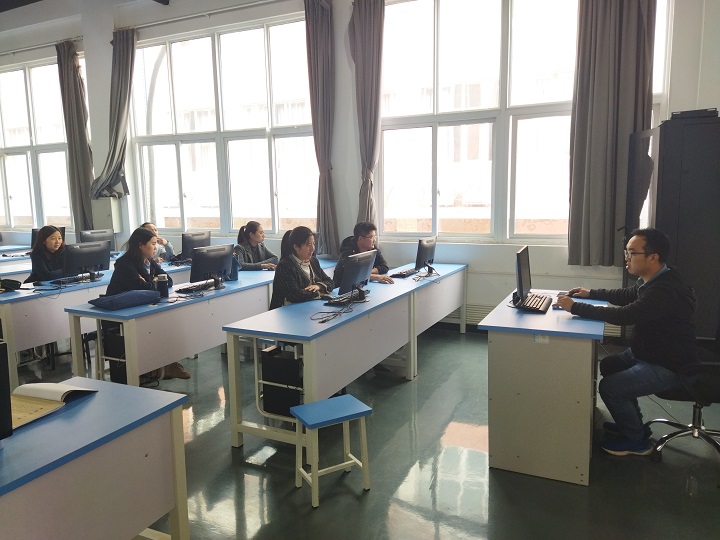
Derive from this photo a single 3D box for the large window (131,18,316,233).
[{"bbox_3d":[-1.854,-1.817,7.424,3.050,2.630,0.150,3,9,25],"label":"large window"}]

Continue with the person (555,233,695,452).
[{"bbox_3d":[1.545,0.374,3.292,0.740,1.260,0.580,2,9,26],"label":"person"}]

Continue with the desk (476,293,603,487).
[{"bbox_3d":[1.157,0.611,3.397,0.620,0.784,1.170,2,9,26],"label":"desk"}]

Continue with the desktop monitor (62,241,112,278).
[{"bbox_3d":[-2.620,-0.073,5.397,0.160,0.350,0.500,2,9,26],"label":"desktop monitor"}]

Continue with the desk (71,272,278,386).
[{"bbox_3d":[-1.415,0.553,4.547,0.607,0.750,1.646,3,9,25],"label":"desk"}]

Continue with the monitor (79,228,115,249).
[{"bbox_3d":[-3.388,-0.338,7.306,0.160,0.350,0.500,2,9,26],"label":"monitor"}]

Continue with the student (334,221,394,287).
[{"bbox_3d":[0.012,0.190,5.141,0.720,1.270,0.500,4,9,31],"label":"student"}]

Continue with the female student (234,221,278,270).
[{"bbox_3d":[-1.118,0.084,5.971,0.660,1.210,0.500,2,9,26],"label":"female student"}]

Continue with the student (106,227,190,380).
[{"bbox_3d":[-1.772,0.279,4.680,0.700,1.230,0.500,2,9,26],"label":"student"}]

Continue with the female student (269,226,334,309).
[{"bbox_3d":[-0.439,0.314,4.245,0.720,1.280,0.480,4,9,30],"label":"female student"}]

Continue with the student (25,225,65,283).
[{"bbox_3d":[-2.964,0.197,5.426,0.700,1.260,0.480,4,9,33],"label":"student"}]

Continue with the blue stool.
[{"bbox_3d":[-0.147,0.923,2.891,0.355,0.430,0.245,-5,9,-29],"label":"blue stool"}]

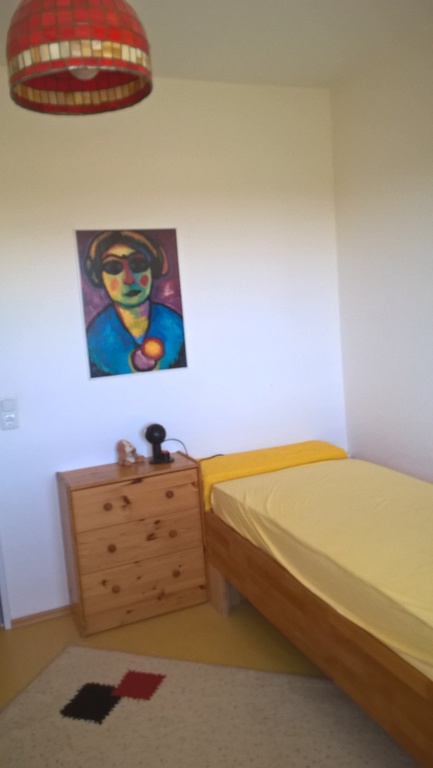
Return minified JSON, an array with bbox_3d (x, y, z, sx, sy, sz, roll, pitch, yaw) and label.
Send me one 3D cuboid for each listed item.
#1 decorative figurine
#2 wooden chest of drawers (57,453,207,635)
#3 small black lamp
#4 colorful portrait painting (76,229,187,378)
[{"bbox_3d":[-0.422,0.345,3.125,0.105,0.115,0.095,2,9,37],"label":"decorative figurine"},{"bbox_3d":[-0.397,0.754,3.078,0.620,0.700,0.300,-7,8,-23],"label":"wooden chest of drawers"},{"bbox_3d":[-0.279,0.292,3.155,0.120,0.190,0.120,-7,8,-23],"label":"small black lamp"},{"bbox_3d":[-0.401,-0.399,3.101,0.500,0.700,0.020,-7,8,-23],"label":"colorful portrait painting"}]

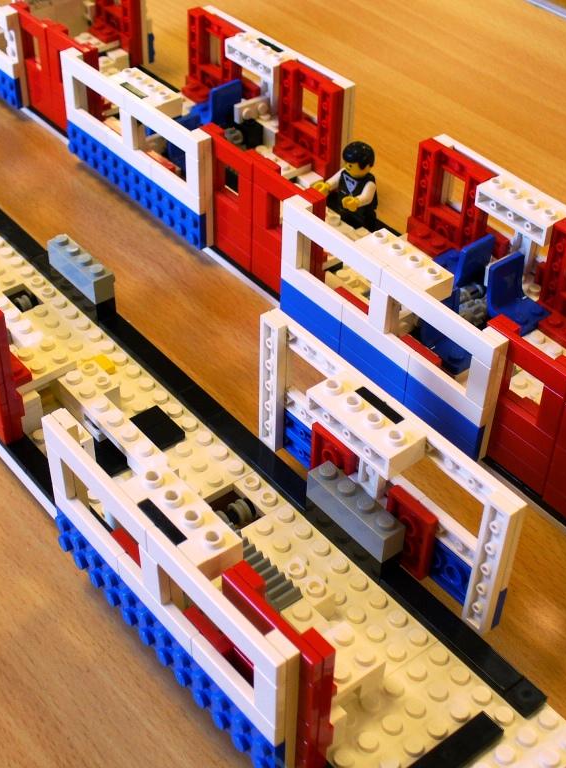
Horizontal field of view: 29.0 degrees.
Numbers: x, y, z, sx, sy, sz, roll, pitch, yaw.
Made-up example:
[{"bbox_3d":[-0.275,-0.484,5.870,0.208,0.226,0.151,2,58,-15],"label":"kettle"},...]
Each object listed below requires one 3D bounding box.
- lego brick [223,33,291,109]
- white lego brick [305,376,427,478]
[{"bbox_3d":[-0.010,-0.132,0.466,0.013,0.025,0.033,-28,50,-29],"label":"lego brick"},{"bbox_3d":[0.022,0.010,0.297,0.013,0.010,0.033,-28,50,-29],"label":"white lego brick"}]

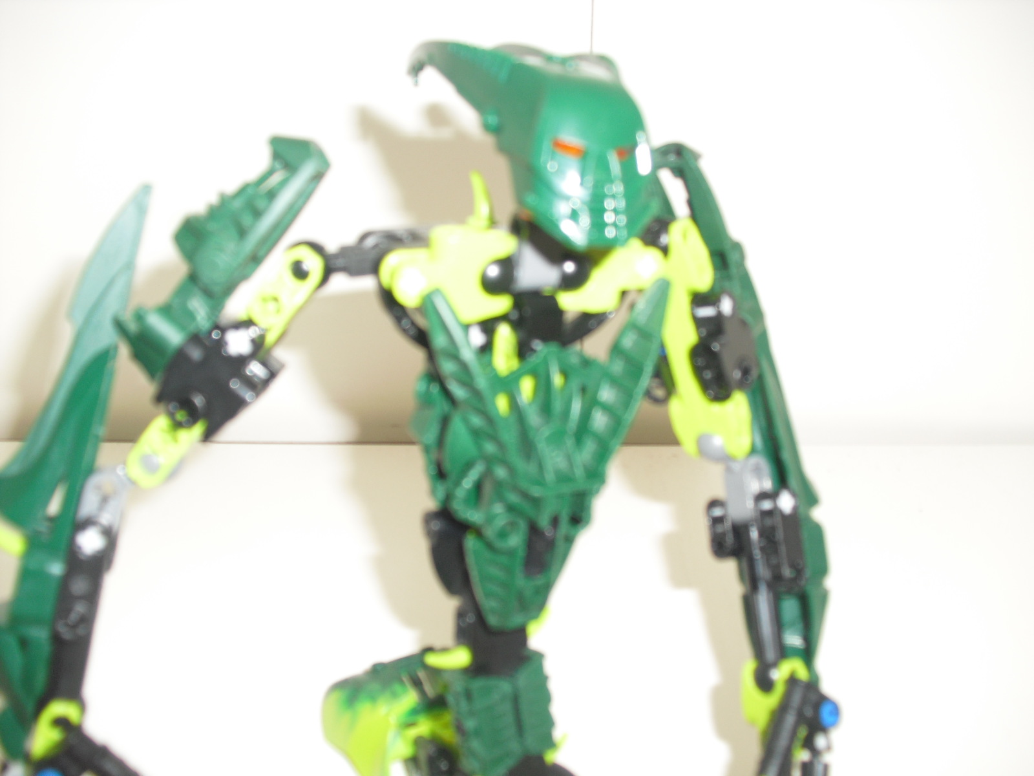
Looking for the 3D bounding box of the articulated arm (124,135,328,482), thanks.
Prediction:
[{"bbox_3d":[-0.082,-0.021,0.295,0.044,0.102,0.033,38,3,-3],"label":"articulated arm"}]

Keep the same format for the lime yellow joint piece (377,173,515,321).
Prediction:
[{"bbox_3d":[-0.019,-0.038,0.296,0.034,0.036,0.022,-9,26,-20],"label":"lime yellow joint piece"}]

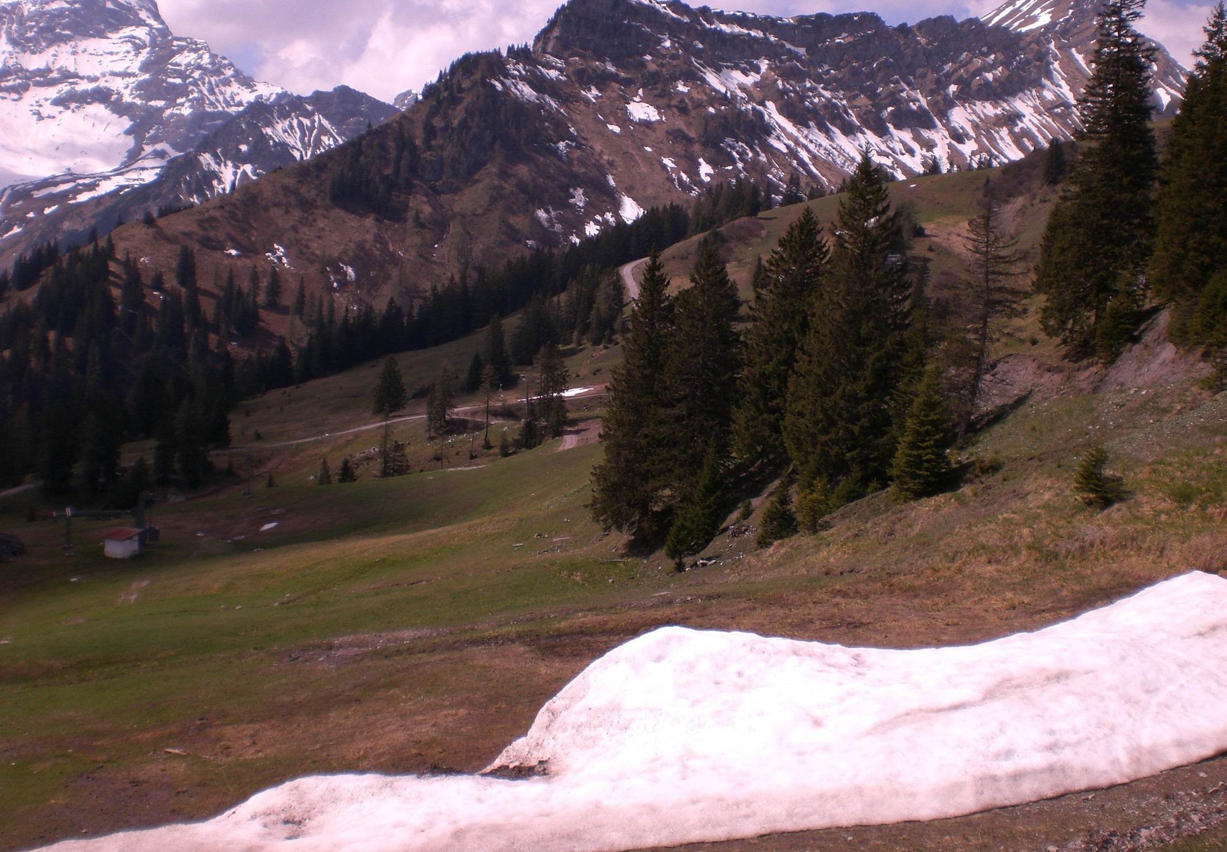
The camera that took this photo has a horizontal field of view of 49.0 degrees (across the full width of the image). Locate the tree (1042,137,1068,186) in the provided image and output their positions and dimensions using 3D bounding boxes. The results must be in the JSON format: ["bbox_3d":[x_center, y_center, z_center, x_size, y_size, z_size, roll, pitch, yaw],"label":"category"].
[{"bbox_3d":[62.057,-37.226,189.559,3.640,6.760,3.570,0,8,0],"label":"tree"}]

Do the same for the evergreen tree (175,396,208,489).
[{"bbox_3d":[-54.552,2.135,174.207,4.460,12.150,4.370,0,8,0],"label":"evergreen tree"}]

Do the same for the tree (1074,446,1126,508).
[{"bbox_3d":[13.323,1.368,36.887,1.420,1.730,1.390,0,8,0],"label":"tree"}]

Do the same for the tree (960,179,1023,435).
[{"bbox_3d":[18.629,-5.787,66.185,2.970,12.490,2.910,0,8,0],"label":"tree"}]

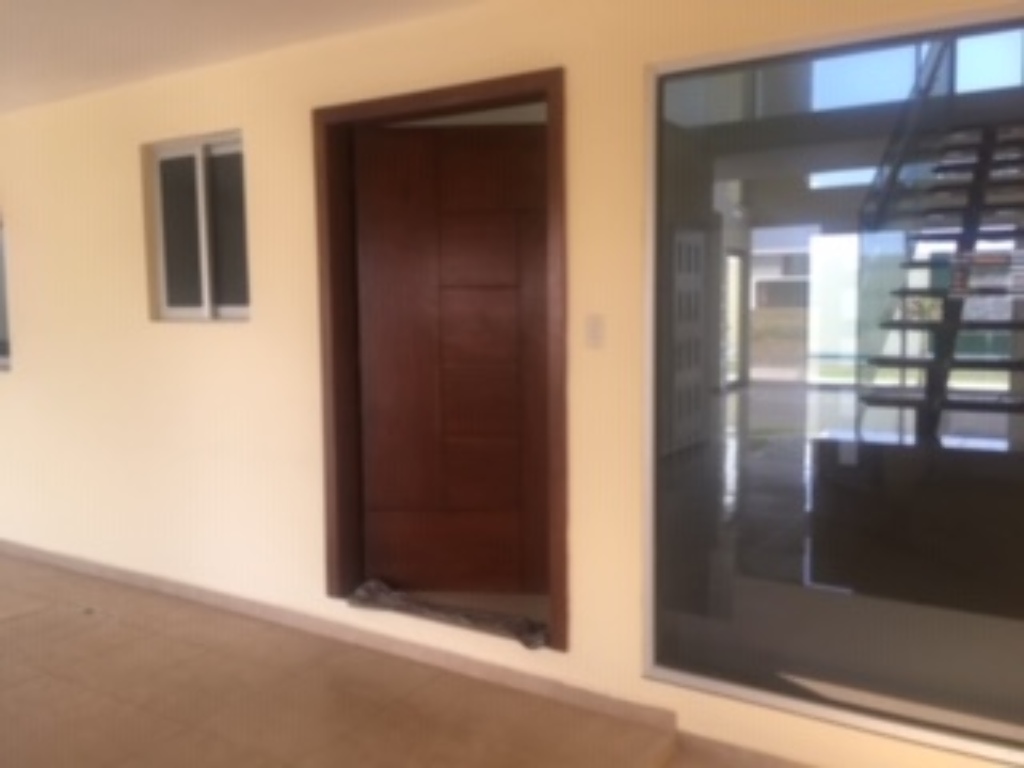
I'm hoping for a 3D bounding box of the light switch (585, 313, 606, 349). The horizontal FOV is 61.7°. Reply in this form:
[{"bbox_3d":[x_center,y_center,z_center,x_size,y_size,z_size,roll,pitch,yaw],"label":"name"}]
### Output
[{"bbox_3d":[0.294,-0.189,3.056,0.078,0.122,0.015,3,7,32],"label":"light switch"}]

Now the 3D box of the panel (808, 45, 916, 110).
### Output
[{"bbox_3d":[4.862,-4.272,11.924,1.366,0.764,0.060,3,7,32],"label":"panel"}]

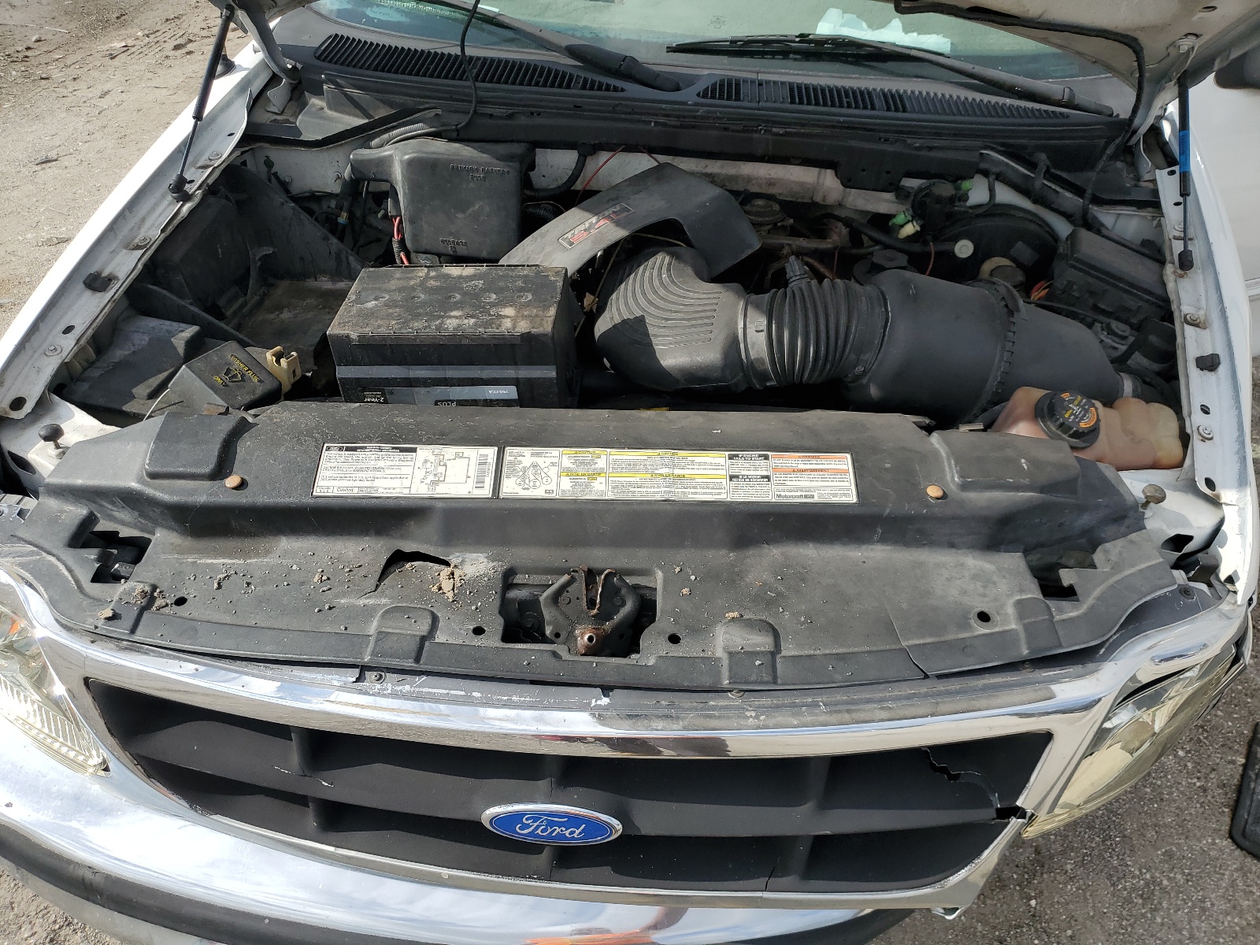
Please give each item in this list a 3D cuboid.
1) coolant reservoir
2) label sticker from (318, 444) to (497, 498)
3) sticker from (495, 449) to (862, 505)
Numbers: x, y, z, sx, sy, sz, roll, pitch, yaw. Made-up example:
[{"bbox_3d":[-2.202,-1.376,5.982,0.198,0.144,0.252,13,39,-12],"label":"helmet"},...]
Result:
[{"bbox_3d":[0.555,-0.012,1.205,0.255,0.190,0.160,3,38,3],"label":"coolant reservoir"},{"bbox_3d":[-0.257,-0.001,1.091,0.203,0.003,0.071,1,56,0],"label":"label sticker"},{"bbox_3d":[0.056,0.003,1.089,0.406,0.003,0.071,1,56,0],"label":"sticker"}]

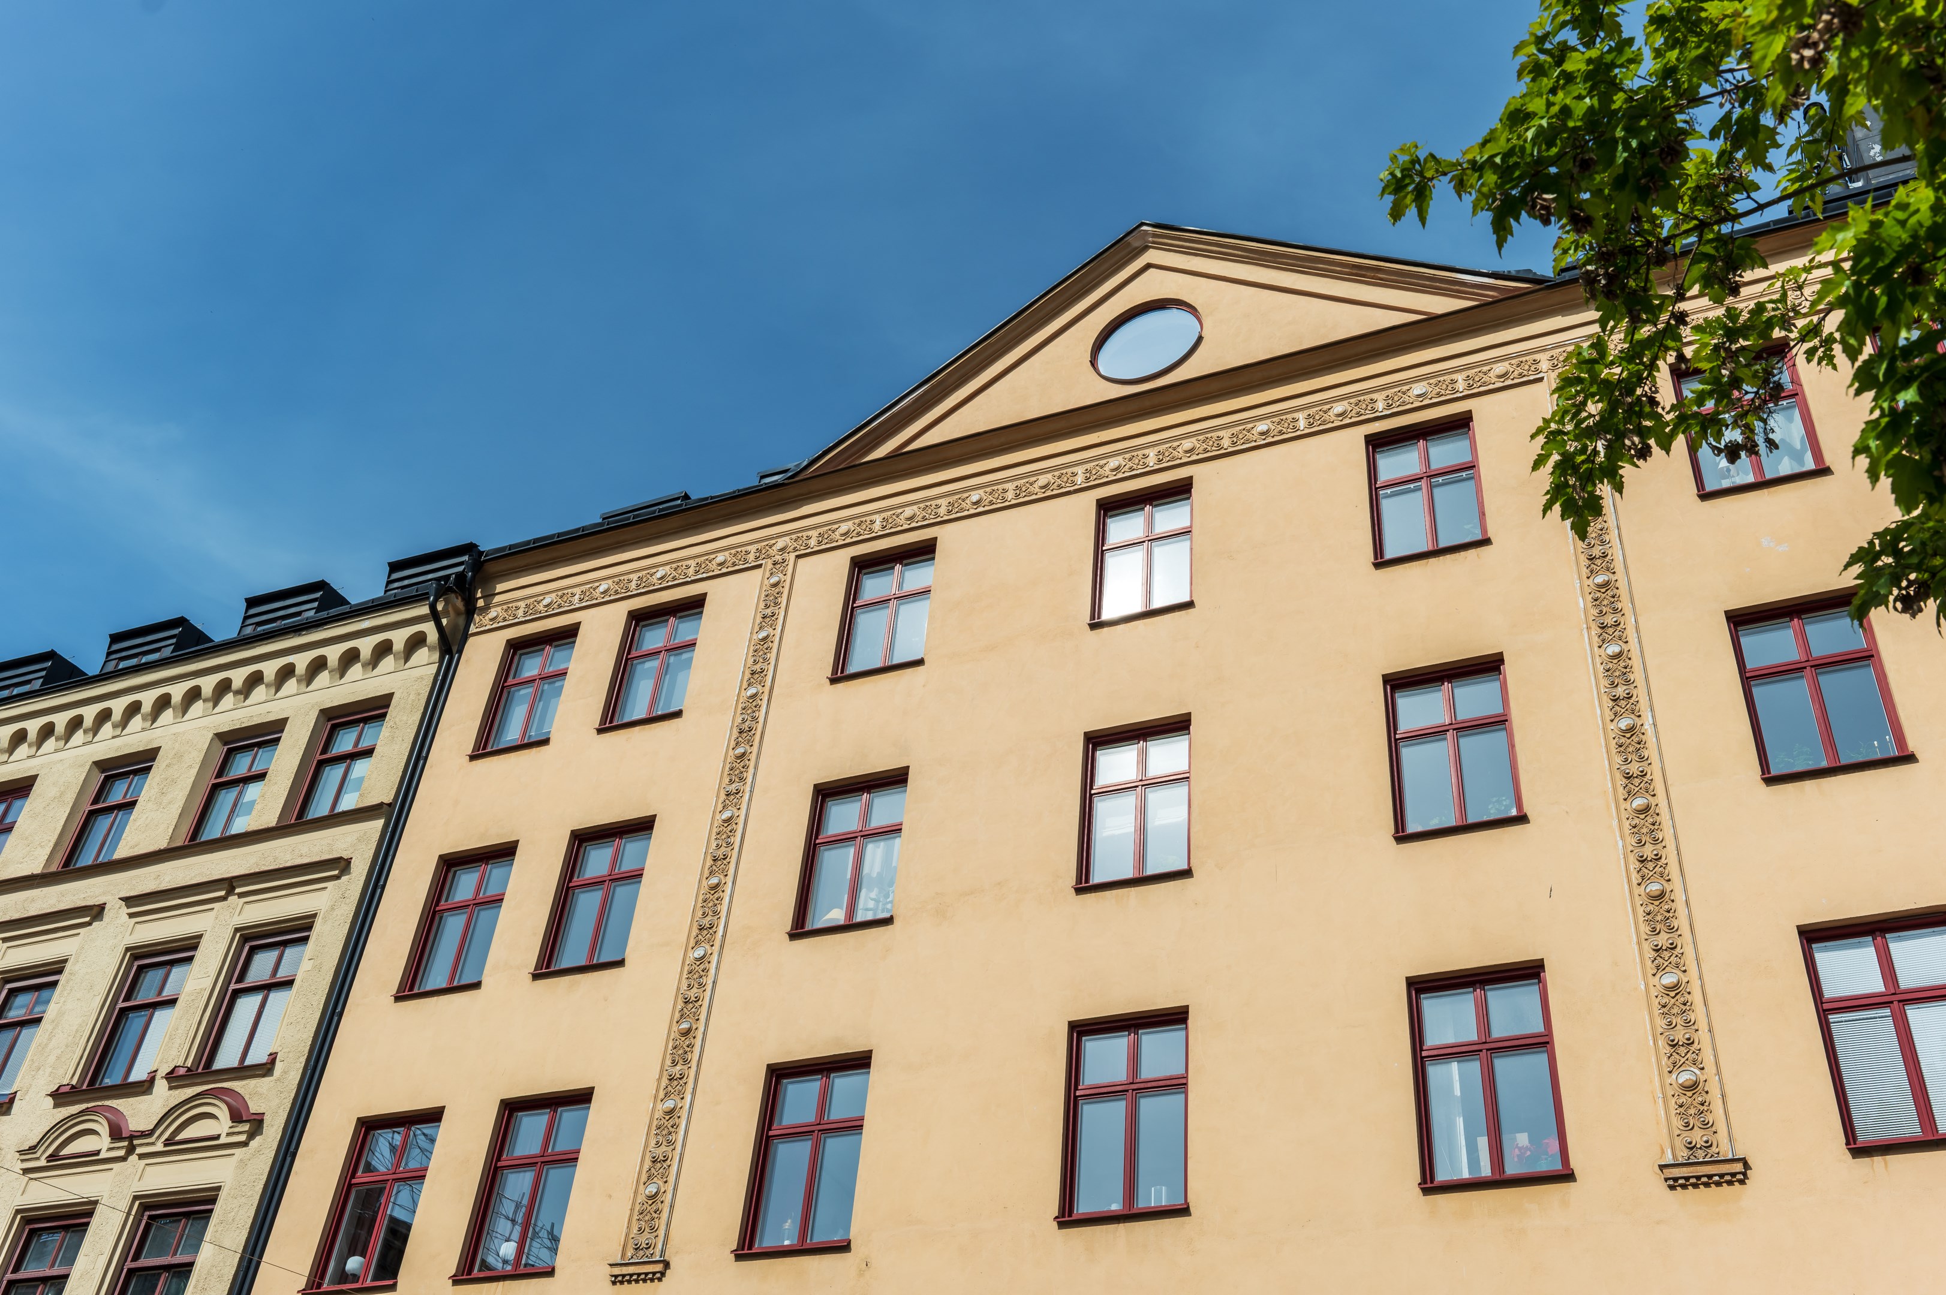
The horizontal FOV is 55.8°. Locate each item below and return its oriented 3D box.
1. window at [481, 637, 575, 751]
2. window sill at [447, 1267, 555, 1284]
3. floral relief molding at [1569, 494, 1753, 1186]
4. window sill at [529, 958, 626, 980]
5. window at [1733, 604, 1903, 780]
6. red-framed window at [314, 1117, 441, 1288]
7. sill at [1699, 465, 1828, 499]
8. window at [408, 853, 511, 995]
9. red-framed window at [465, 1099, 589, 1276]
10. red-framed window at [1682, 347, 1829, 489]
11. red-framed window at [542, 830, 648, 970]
[{"bbox_3d":[-5.611,0.601,23.441,1.160,1.883,0.140,-12,-43,21],"label":"window"},{"bbox_3d":[-4.547,6.087,17.825,1.220,0.070,0.150,-12,-43,21],"label":"window sill"},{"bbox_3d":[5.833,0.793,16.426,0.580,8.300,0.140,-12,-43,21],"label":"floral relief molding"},{"bbox_3d":[-4.275,3.509,19.958,1.220,0.070,0.150,-12,-43,21],"label":"window sill"},{"bbox_3d":[7.414,0.348,16.157,1.160,1.882,0.140,-12,-43,21],"label":"window"},{"bbox_3d":[-6.157,5.774,19.162,1.160,1.880,0.140,-12,-43,21],"label":"red-framed window"},{"bbox_3d":[7.601,-1.567,17.619,1.220,0.070,0.150,-12,-43,21],"label":"sill"},{"bbox_3d":[-5.885,3.195,21.296,1.160,1.882,0.140,-12,-43,21],"label":"window"},{"bbox_3d":[-4.434,5.405,18.496,1.160,1.880,0.140,-12,-43,21],"label":"red-framed window"},{"bbox_3d":[7.715,-2.251,18.292,1.160,1.883,0.140,-12,-43,21],"label":"red-framed window"},{"bbox_3d":[-4.161,2.826,20.630,1.160,1.882,0.140,-12,-43,21],"label":"red-framed window"}]

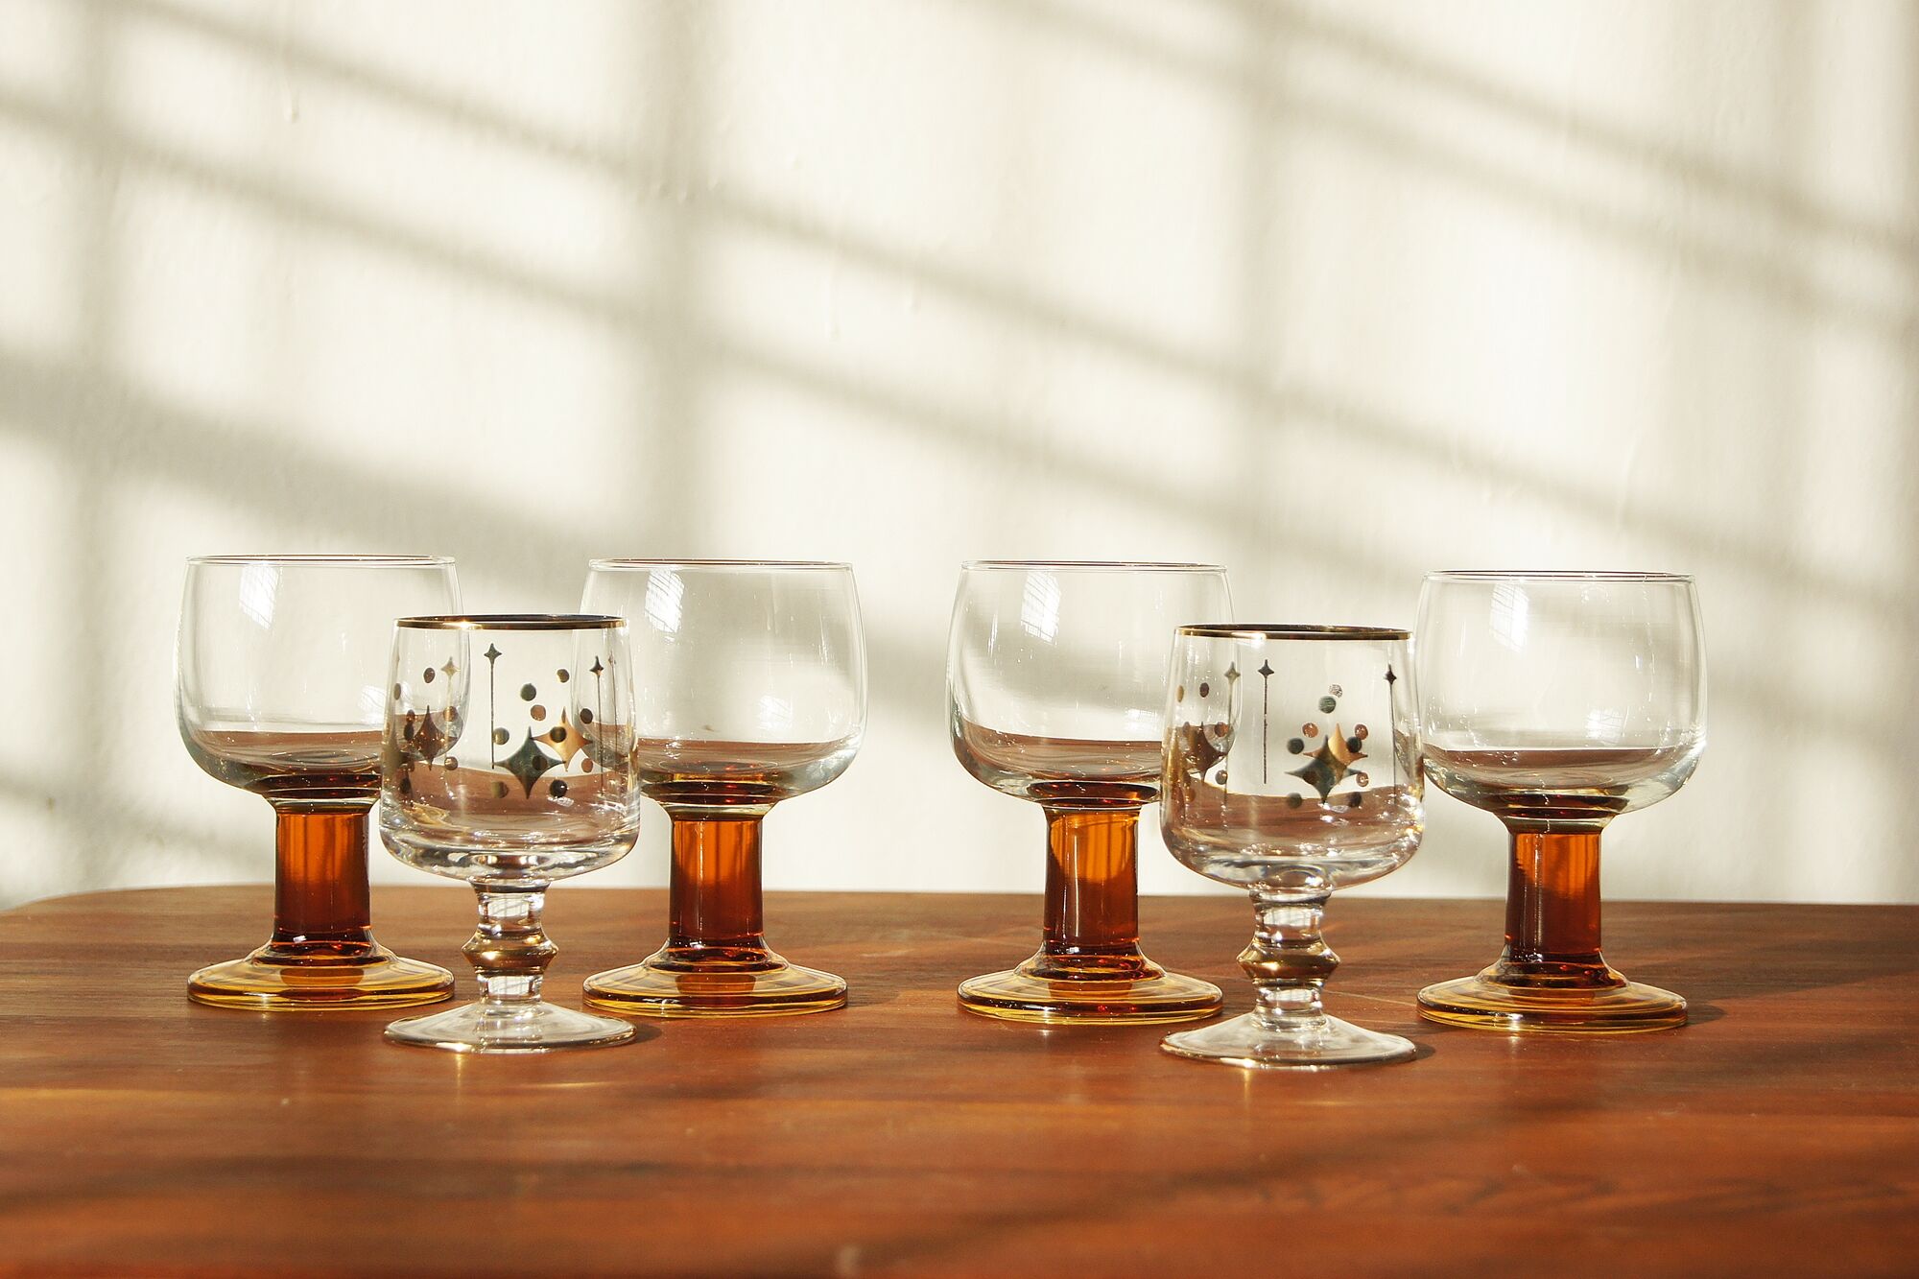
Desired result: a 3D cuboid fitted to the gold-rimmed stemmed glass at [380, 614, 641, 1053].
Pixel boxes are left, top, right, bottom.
[{"bbox_3d":[-0.115,0.048,0.913,0.066,0.106,0.066,1,3,0],"label":"gold-rimmed stemmed glass"}]

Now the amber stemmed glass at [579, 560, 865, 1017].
[{"bbox_3d":[-0.065,0.039,0.978,0.078,0.120,0.078,1,3,0],"label":"amber stemmed glass"}]

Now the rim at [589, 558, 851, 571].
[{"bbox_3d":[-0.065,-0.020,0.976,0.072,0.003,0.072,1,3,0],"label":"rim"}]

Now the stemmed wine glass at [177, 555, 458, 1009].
[{"bbox_3d":[-0.175,0.037,0.983,0.078,0.120,0.078,1,3,0],"label":"stemmed wine glass"}]

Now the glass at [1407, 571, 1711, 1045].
[{"bbox_3d":[0.162,0.042,0.967,0.078,0.120,0.078,1,3,0],"label":"glass"}]

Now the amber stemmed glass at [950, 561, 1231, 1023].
[{"bbox_3d":[0.036,0.040,0.973,0.078,0.120,0.078,1,3,0],"label":"amber stemmed glass"}]

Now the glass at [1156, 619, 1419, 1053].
[{"bbox_3d":[0.084,0.051,0.899,0.066,0.106,0.066,1,3,0],"label":"glass"}]

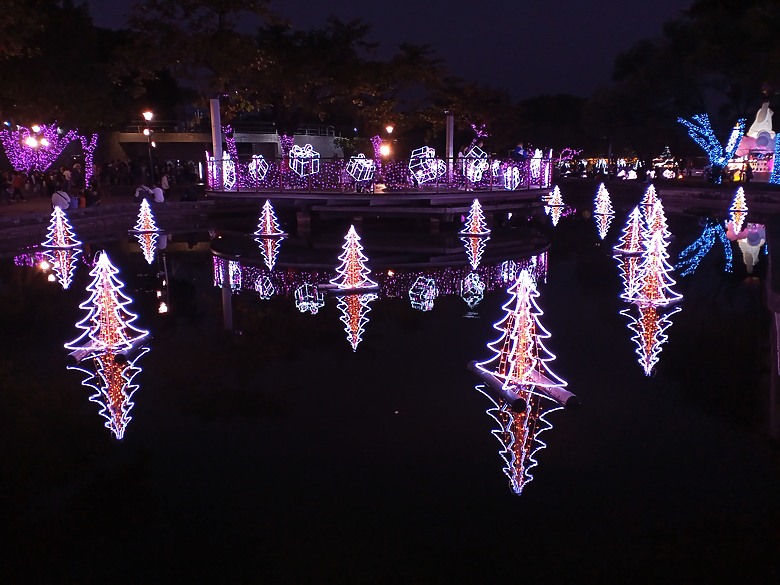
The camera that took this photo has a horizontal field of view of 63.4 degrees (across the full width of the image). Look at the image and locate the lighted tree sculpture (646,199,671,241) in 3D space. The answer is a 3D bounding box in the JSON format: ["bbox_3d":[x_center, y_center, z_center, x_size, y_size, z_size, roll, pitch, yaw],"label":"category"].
[{"bbox_3d":[8.157,-2.246,19.156,0.920,1.130,0.920,4,12,23],"label":"lighted tree sculpture"}]

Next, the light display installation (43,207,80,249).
[{"bbox_3d":[-8.639,-1.687,16.481,0.978,1.053,0.978,-6,12,-27],"label":"light display installation"}]

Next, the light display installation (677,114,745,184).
[{"bbox_3d":[21.896,-9.538,42.819,4.606,4.550,3.572,5,12,26],"label":"light display installation"}]

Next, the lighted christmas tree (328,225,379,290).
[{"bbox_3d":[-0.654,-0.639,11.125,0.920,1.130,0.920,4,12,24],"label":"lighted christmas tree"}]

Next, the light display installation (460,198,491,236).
[{"bbox_3d":[2.568,-2.253,18.820,0.921,1.053,0.921,1,11,8],"label":"light display installation"}]

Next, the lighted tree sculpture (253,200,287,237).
[{"bbox_3d":[-3.688,-2.251,19.157,0.921,1.053,0.921,-3,11,-11],"label":"lighted tree sculpture"}]

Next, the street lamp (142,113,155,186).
[{"bbox_3d":[-11.254,-6.364,29.290,0.545,4.004,0.508,-5,12,-20],"label":"street lamp"}]

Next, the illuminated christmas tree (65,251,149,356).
[{"bbox_3d":[-3.377,0.070,7.537,0.920,1.130,0.920,10,15,43],"label":"illuminated christmas tree"}]

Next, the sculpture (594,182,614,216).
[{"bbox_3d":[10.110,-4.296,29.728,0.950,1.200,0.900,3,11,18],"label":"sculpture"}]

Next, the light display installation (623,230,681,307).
[{"bbox_3d":[3.719,-0.346,8.823,0.865,1.072,0.865,4,12,23],"label":"light display installation"}]

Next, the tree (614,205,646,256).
[{"bbox_3d":[5.557,-1.422,14.303,0.940,1.053,0.940,4,12,21],"label":"tree"}]

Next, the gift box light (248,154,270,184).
[{"bbox_3d":[-4.666,-4.415,22.556,1.050,0.980,0.150,7,13,35],"label":"gift box light"}]

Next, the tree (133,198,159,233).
[{"bbox_3d":[-8.560,-2.712,22.163,0.920,1.130,0.920,-5,12,-21],"label":"tree"}]

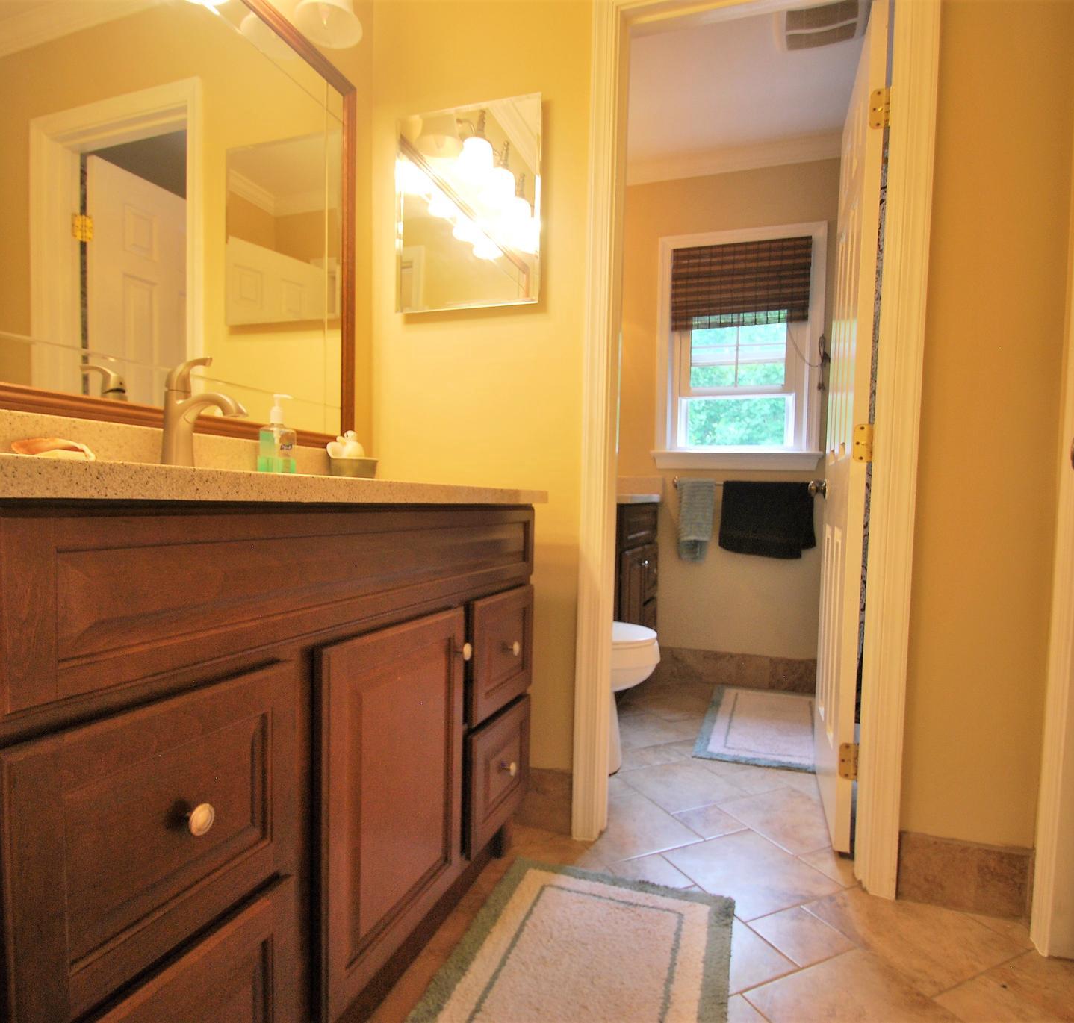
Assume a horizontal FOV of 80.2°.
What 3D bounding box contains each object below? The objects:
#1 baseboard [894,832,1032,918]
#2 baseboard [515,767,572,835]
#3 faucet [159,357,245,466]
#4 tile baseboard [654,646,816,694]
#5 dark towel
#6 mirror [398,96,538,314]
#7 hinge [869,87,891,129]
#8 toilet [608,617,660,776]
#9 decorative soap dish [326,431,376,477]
[{"bbox_3d":[0.906,0.770,1.350,0.245,0.148,0.015,2,2,20],"label":"baseboard"},{"bbox_3d":[0.017,0.754,1.666,0.160,0.150,0.015,2,2,20],"label":"baseboard"},{"bbox_3d":[-0.579,-0.168,1.119,0.175,0.207,0.053,2,2,20],"label":"faucet"},{"bbox_3d":[0.940,0.736,2.943,0.800,0.153,0.015,2,2,20],"label":"tile baseboard"},{"bbox_3d":[1.018,0.037,2.824,0.415,0.335,0.060,2,2,20],"label":"dark towel"},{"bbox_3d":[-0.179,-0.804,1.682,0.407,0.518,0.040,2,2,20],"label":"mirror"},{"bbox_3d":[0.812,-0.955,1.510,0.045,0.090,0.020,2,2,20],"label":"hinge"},{"bbox_3d":[0.038,0.435,2.174,0.750,0.760,0.440,2,2,20],"label":"toilet"},{"bbox_3d":[-0.467,-0.139,1.625,0.080,0.128,0.100,2,2,20],"label":"decorative soap dish"}]

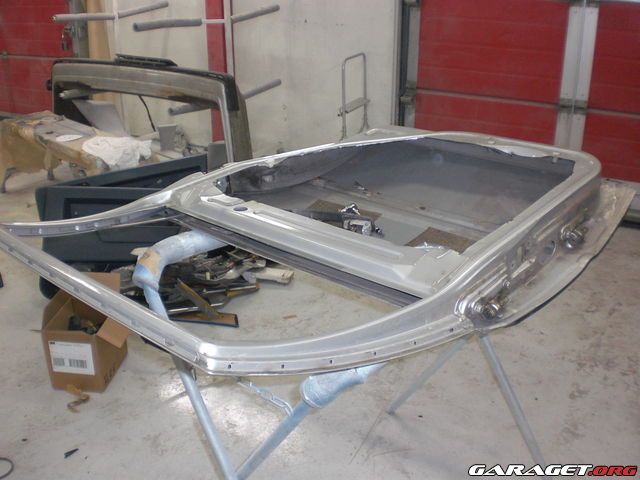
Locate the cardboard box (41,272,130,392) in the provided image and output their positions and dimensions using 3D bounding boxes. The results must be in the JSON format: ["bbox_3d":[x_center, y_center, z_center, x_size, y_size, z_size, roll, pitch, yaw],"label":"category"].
[{"bbox_3d":[-0.866,0.358,2.534,0.241,0.329,0.267,1,23,4],"label":"cardboard box"}]

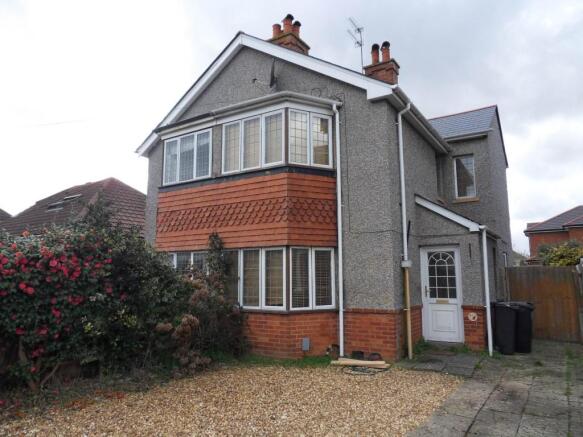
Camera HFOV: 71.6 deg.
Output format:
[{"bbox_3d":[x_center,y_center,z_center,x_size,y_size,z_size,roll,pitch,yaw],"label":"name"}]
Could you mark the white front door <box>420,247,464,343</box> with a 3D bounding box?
[{"bbox_3d":[3.207,1.604,8.581,0.811,1.967,0.100,-5,-9,33],"label":"white front door"}]

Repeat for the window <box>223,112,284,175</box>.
[{"bbox_3d":[-0.804,-1.552,8.387,1.623,1.119,0.120,-5,-9,33],"label":"window"}]

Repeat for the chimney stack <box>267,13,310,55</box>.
[{"bbox_3d":[-0.154,-4.916,11.681,0.996,1.680,1.007,-5,-9,33],"label":"chimney stack"}]

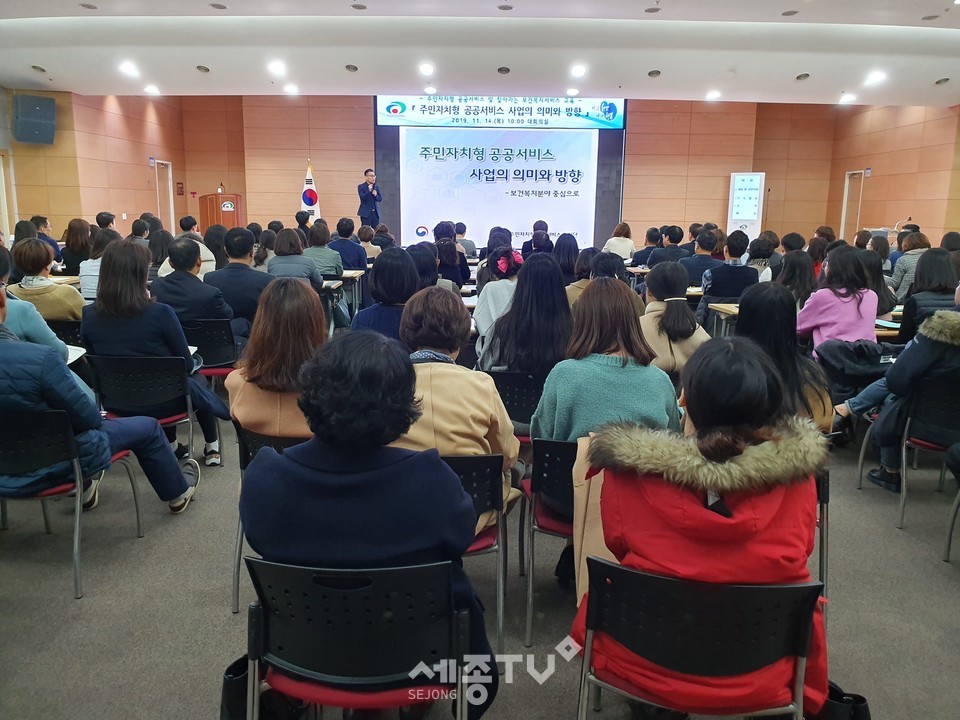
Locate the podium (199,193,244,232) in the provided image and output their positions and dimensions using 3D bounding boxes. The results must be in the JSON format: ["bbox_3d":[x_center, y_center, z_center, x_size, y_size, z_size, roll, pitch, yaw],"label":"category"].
[{"bbox_3d":[-4.294,-2.144,11.960,0.680,1.200,0.500,-8,15,-33],"label":"podium"}]

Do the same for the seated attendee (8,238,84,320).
[{"bbox_3d":[-2.810,-0.182,4.709,0.500,1.230,0.800,3,13,10],"label":"seated attendee"}]

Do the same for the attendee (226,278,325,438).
[{"bbox_3d":[-0.684,0.266,2.917,0.480,1.220,0.800,1,13,0],"label":"attendee"}]

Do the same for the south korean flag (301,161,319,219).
[{"bbox_3d":[-3.747,-3.642,15.898,0.460,1.462,0.250,1,12,0],"label":"south korean flag"}]

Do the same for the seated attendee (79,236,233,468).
[{"bbox_3d":[-1.742,0.035,3.943,0.500,1.330,0.740,2,12,6],"label":"seated attendee"}]

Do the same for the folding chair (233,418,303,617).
[{"bbox_3d":[-0.594,0.539,2.916,0.520,0.780,0.560,2,13,7],"label":"folding chair"}]

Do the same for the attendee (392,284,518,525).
[{"bbox_3d":[-0.152,0.351,2.654,0.540,1.270,0.750,1,12,0],"label":"attendee"}]

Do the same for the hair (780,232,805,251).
[{"bbox_3d":[2.797,-1.031,6.464,0.190,0.210,0.210,0,12,-4],"label":"hair"}]

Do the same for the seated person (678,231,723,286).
[{"bbox_3d":[2.245,-0.698,7.457,0.530,1.320,0.780,0,12,-3],"label":"seated person"}]

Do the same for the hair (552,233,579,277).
[{"bbox_3d":[0.814,-0.992,6.840,0.250,0.418,0.220,1,12,0],"label":"hair"}]

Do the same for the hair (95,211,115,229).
[{"bbox_3d":[-3.890,-1.433,7.493,0.180,0.200,0.210,6,13,23],"label":"hair"}]

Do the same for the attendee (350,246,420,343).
[{"bbox_3d":[-0.425,0.075,3.858,0.460,1.310,0.720,1,12,3],"label":"attendee"}]

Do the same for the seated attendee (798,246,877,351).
[{"bbox_3d":[2.183,-0.061,4.443,0.520,1.250,0.800,-2,13,-12],"label":"seated attendee"}]

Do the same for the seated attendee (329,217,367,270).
[{"bbox_3d":[-1.446,-0.925,7.919,0.500,1.270,0.800,1,13,0],"label":"seated attendee"}]

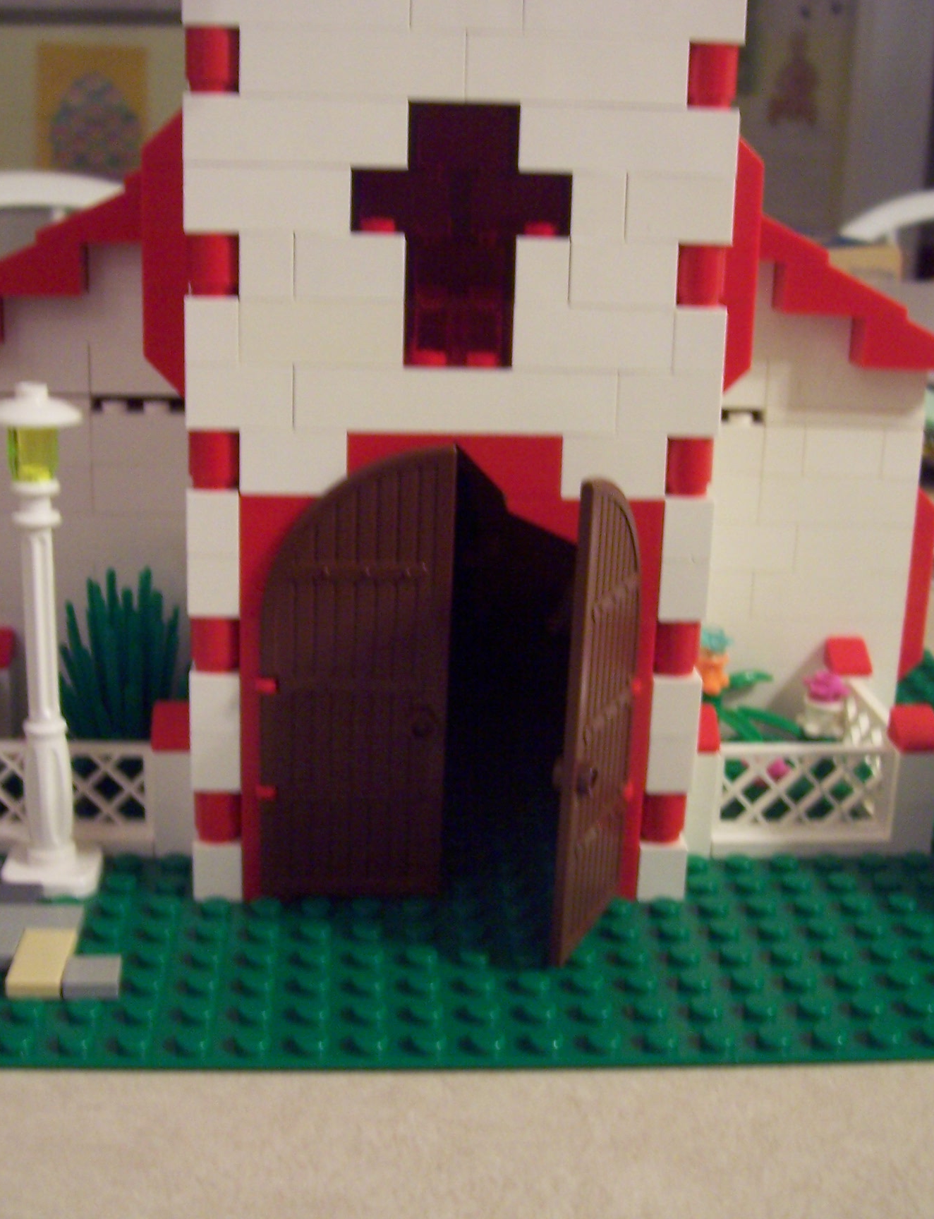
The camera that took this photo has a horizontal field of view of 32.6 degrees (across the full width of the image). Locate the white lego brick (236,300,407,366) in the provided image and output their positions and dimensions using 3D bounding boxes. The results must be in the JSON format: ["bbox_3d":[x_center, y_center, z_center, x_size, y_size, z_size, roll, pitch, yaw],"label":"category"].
[{"bbox_3d":[-0.021,-0.041,0.236,0.024,0.010,0.008,1,16,-4],"label":"white lego brick"}]

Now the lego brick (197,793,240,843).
[{"bbox_3d":[-0.040,0.032,0.257,0.008,0.010,0.008,1,16,-4],"label":"lego brick"}]

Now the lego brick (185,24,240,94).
[{"bbox_3d":[-0.035,-0.076,0.223,0.008,0.010,0.008,1,17,-4],"label":"lego brick"}]

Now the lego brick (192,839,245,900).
[{"bbox_3d":[-0.040,0.041,0.259,0.008,0.010,0.008,1,15,-4],"label":"lego brick"}]

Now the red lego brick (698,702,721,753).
[{"bbox_3d":[0.039,0.020,0.274,0.008,0.007,0.008,1,17,-4],"label":"red lego brick"}]

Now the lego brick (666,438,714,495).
[{"bbox_3d":[0.034,-0.022,0.248,0.008,0.010,0.008,1,17,-4],"label":"lego brick"}]

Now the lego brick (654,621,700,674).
[{"bbox_3d":[0.033,0.005,0.256,0.008,0.010,0.008,1,17,-4],"label":"lego brick"}]

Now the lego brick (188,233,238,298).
[{"bbox_3d":[-0.037,-0.050,0.231,0.008,0.010,0.008,1,17,-4],"label":"lego brick"}]

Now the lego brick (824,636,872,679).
[{"bbox_3d":[0.076,0.009,0.316,0.008,0.007,0.008,1,17,-4],"label":"lego brick"}]

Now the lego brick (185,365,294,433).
[{"bbox_3d":[-0.033,-0.032,0.236,0.016,0.010,0.008,1,17,-4],"label":"lego brick"}]

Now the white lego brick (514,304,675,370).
[{"bbox_3d":[0.018,-0.041,0.240,0.024,0.010,0.008,1,15,-4],"label":"white lego brick"}]

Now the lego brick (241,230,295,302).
[{"bbox_3d":[-0.029,-0.051,0.234,0.008,0.010,0.008,1,16,-4],"label":"lego brick"}]

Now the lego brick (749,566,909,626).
[{"bbox_3d":[0.072,-0.003,0.321,0.032,0.010,0.008,1,15,-4],"label":"lego brick"}]

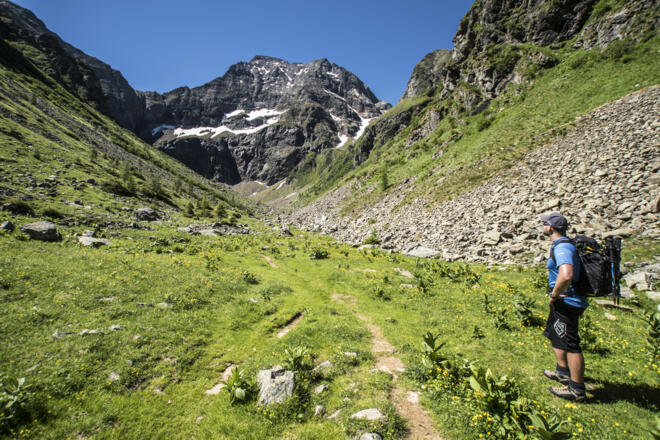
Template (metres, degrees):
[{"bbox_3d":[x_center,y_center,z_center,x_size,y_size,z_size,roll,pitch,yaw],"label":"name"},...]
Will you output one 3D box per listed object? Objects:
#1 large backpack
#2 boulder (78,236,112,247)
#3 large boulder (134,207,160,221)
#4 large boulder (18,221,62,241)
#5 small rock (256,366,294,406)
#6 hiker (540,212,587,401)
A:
[{"bbox_3d":[2.512,0.452,2.850,0.480,0.620,0.360,-1,-1,37],"label":"large backpack"},{"bbox_3d":[-10.234,0.960,12.800,1.200,0.420,0.950,1,-1,-39],"label":"boulder"},{"bbox_3d":[-15.556,-0.554,25.000,1.900,1.150,1.500,1,-1,-32],"label":"large boulder"},{"bbox_3d":[-14.362,0.544,14.500,1.500,1.000,1.200,1,-1,-45],"label":"large boulder"},{"bbox_3d":[-0.502,1.533,2.700,0.340,0.280,0.270,0,-1,-10],"label":"small rock"},{"bbox_3d":[2.350,0.820,2.950,0.450,1.780,0.550,-1,-1,37],"label":"hiker"}]

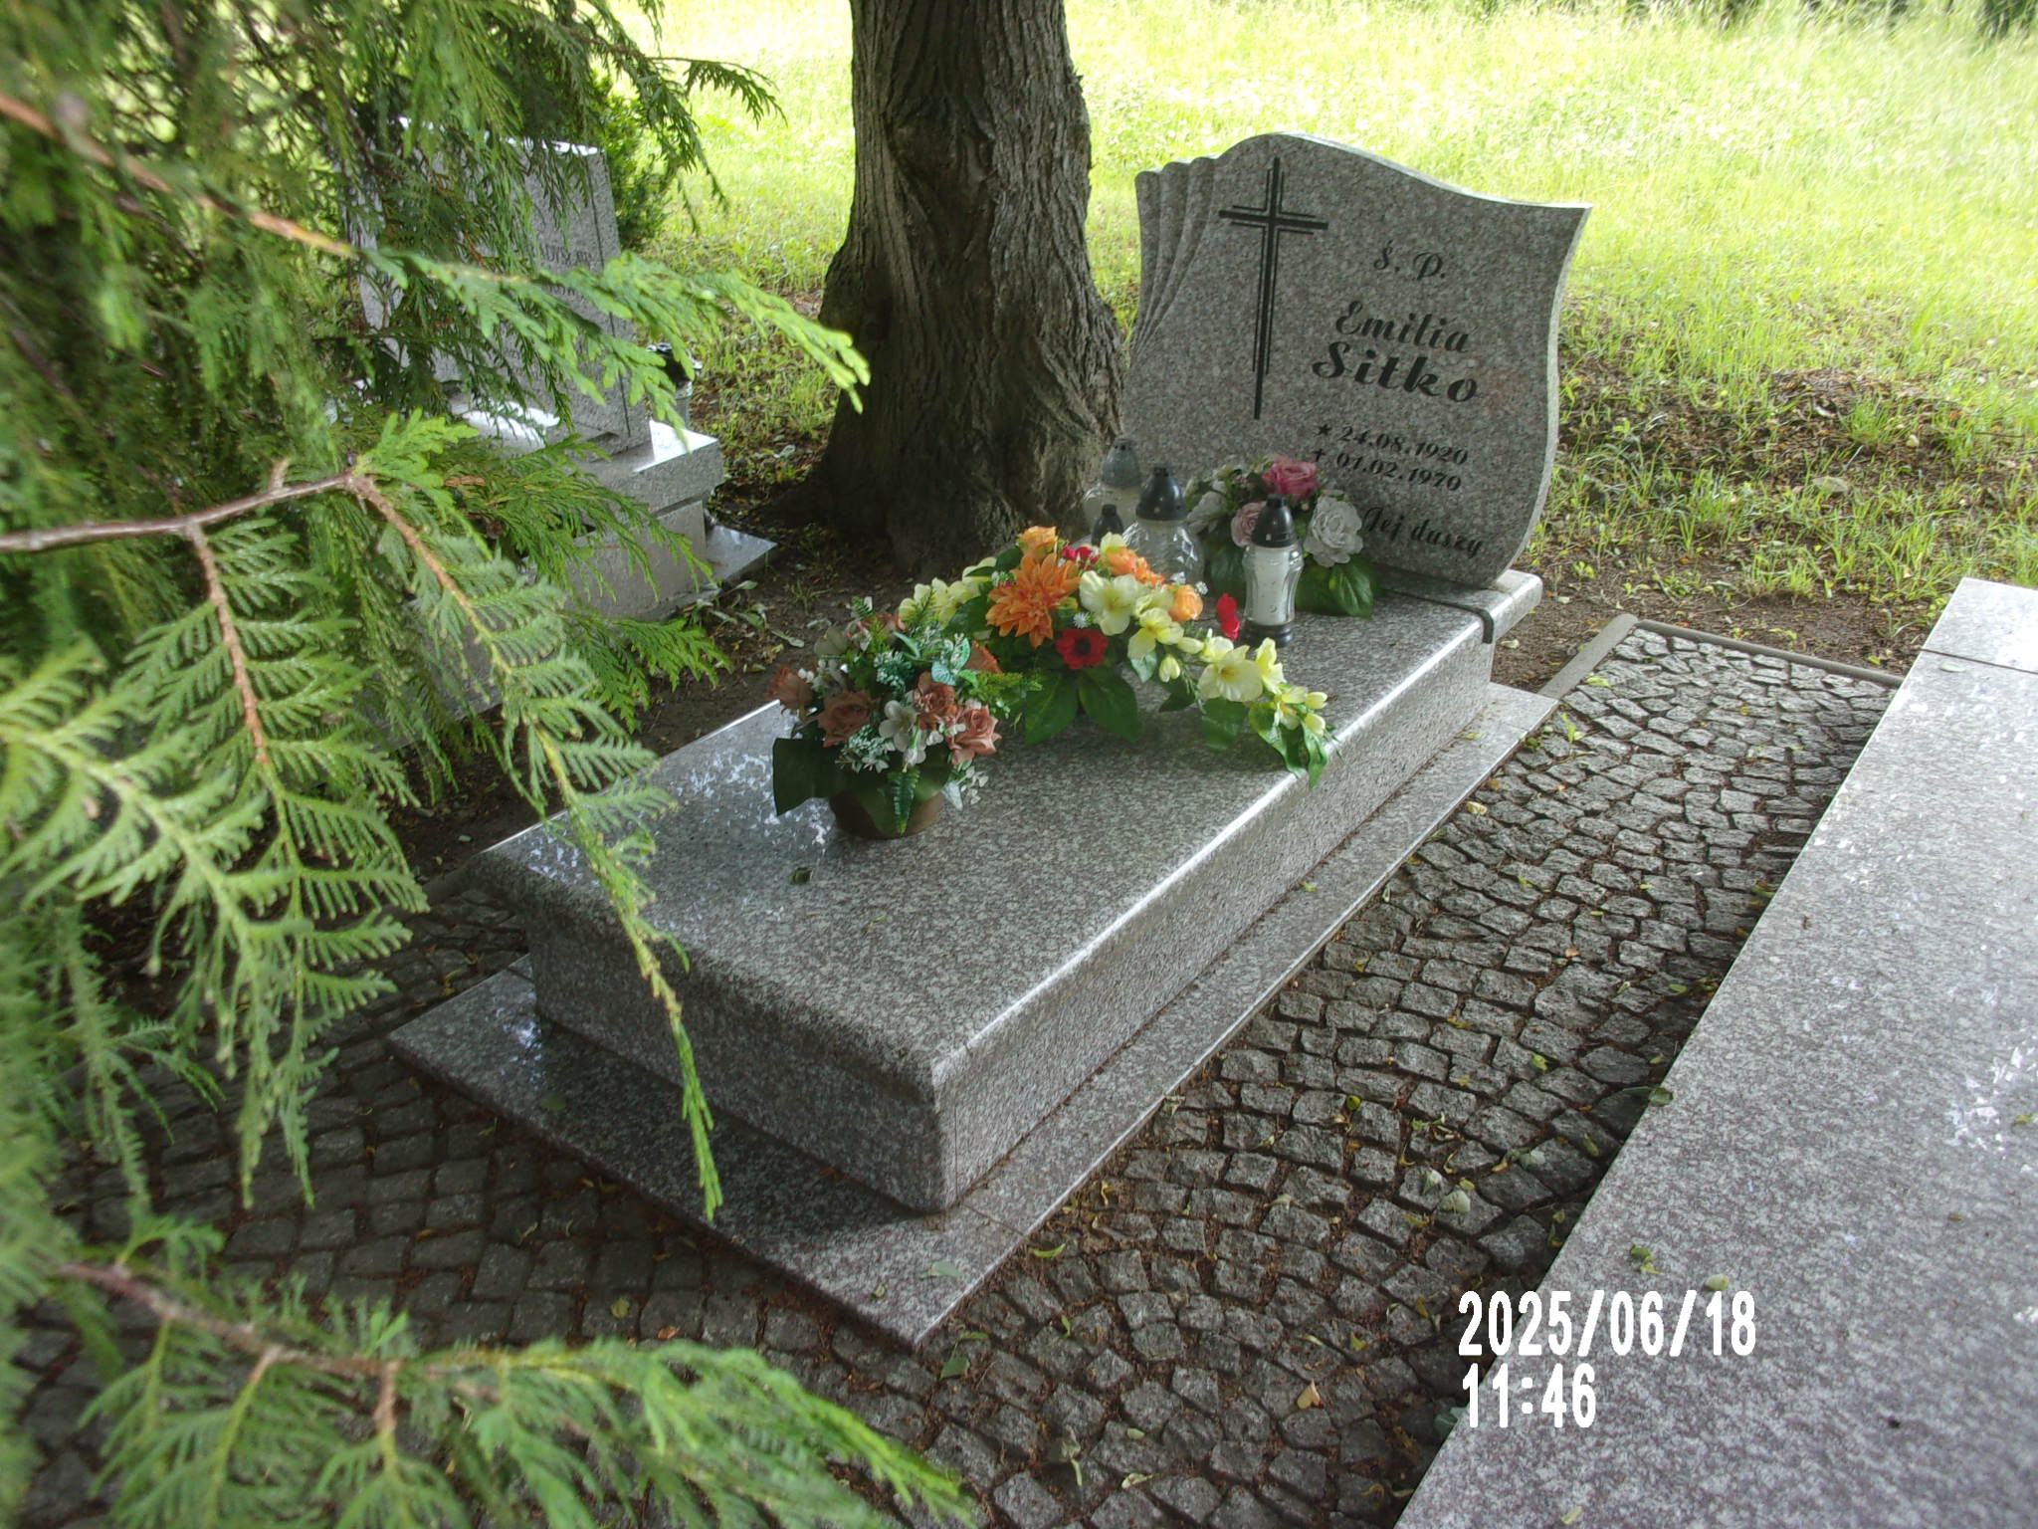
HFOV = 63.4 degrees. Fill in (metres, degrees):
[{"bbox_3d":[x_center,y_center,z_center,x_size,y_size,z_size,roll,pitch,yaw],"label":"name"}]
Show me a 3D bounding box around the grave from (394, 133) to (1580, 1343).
[{"bbox_3d":[0.110,-0.341,2.760,1.030,1.150,2.220,19,33,30],"label":"grave"}]

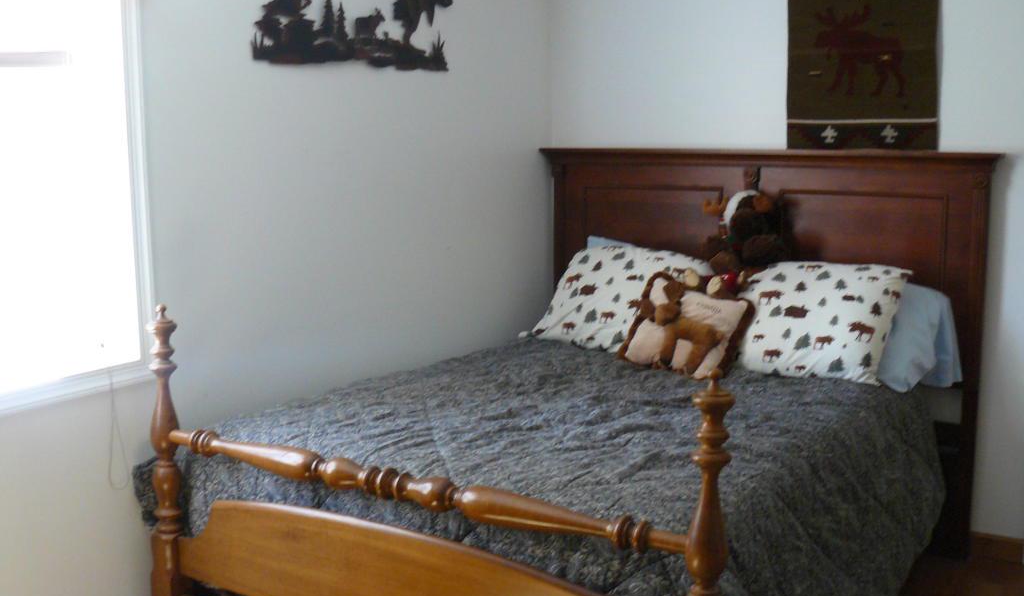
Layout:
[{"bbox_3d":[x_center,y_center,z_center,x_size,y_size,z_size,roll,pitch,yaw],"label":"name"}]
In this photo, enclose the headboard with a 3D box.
[{"bbox_3d":[0.893,0.146,4.120,1.763,1.413,0.090,5,11,32],"label":"headboard"}]

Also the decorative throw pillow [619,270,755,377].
[{"bbox_3d":[0.592,0.088,3.643,0.420,0.310,0.130,8,-24,42],"label":"decorative throw pillow"}]

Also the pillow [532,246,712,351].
[{"bbox_3d":[0.435,0.000,4.094,0.630,0.150,0.440,5,55,32],"label":"pillow"}]

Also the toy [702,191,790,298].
[{"bbox_3d":[0.827,-0.189,3.752,0.260,0.350,0.240,5,11,32],"label":"toy"}]

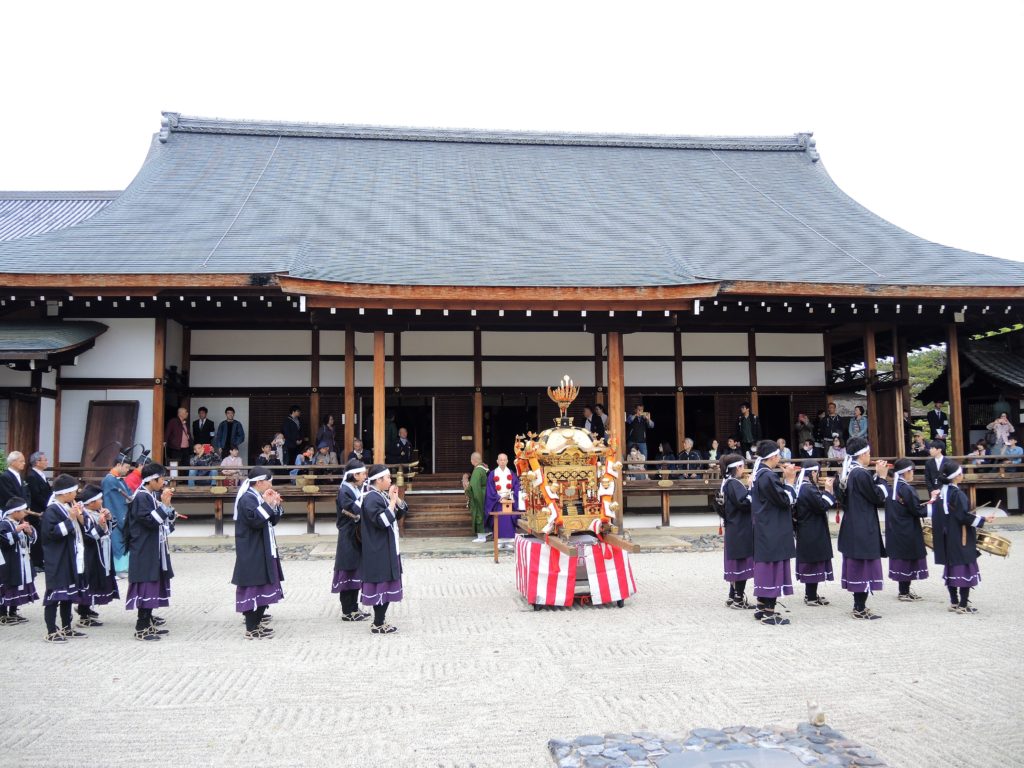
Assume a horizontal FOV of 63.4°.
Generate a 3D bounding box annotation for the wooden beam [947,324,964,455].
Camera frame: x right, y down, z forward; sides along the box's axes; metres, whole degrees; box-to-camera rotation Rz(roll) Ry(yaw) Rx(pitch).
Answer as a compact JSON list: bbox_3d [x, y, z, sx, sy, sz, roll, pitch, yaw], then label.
[{"bbox_3d":[10.092,0.398,18.806,0.200,3.481,0.200,0,-4,-7],"label":"wooden beam"}]

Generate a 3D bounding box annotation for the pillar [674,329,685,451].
[{"bbox_3d":[4.176,0.434,20.535,0.180,3.655,0.180,0,-5,-6],"label":"pillar"}]

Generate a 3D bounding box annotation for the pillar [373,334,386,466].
[{"bbox_3d":[-2.450,0.932,15.334,0.200,3.844,0.200,0,-5,-7],"label":"pillar"}]

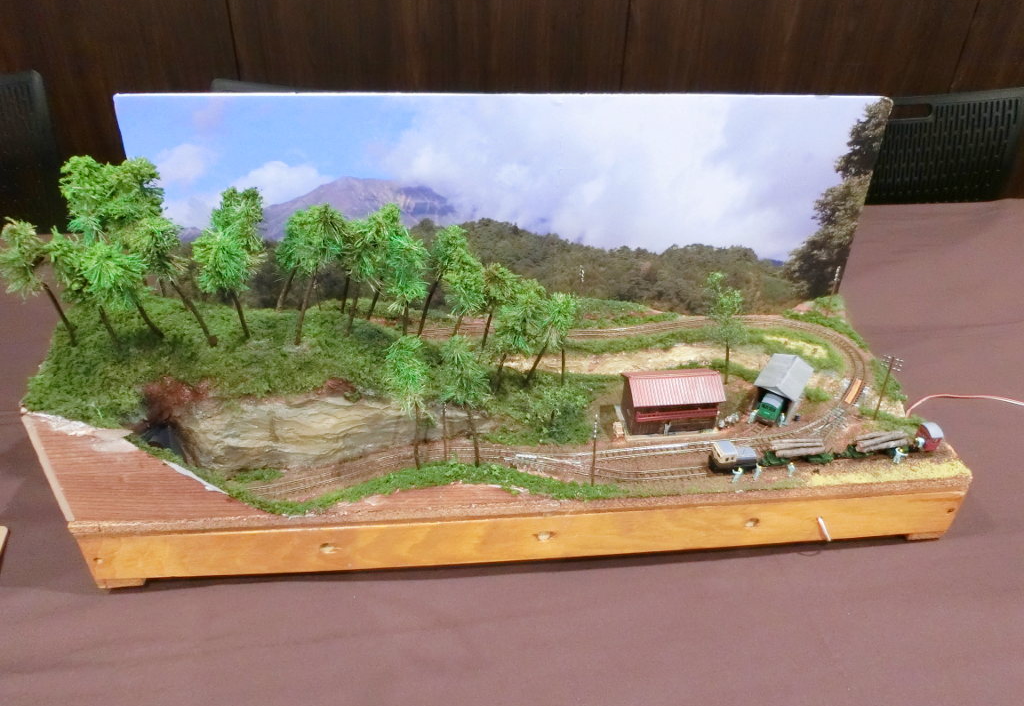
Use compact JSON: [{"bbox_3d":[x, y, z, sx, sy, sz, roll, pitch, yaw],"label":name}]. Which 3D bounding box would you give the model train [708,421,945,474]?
[{"bbox_3d":[0.333,0.102,0.786,0.259,0.030,0.026,-4,33,-8],"label":"model train"}]

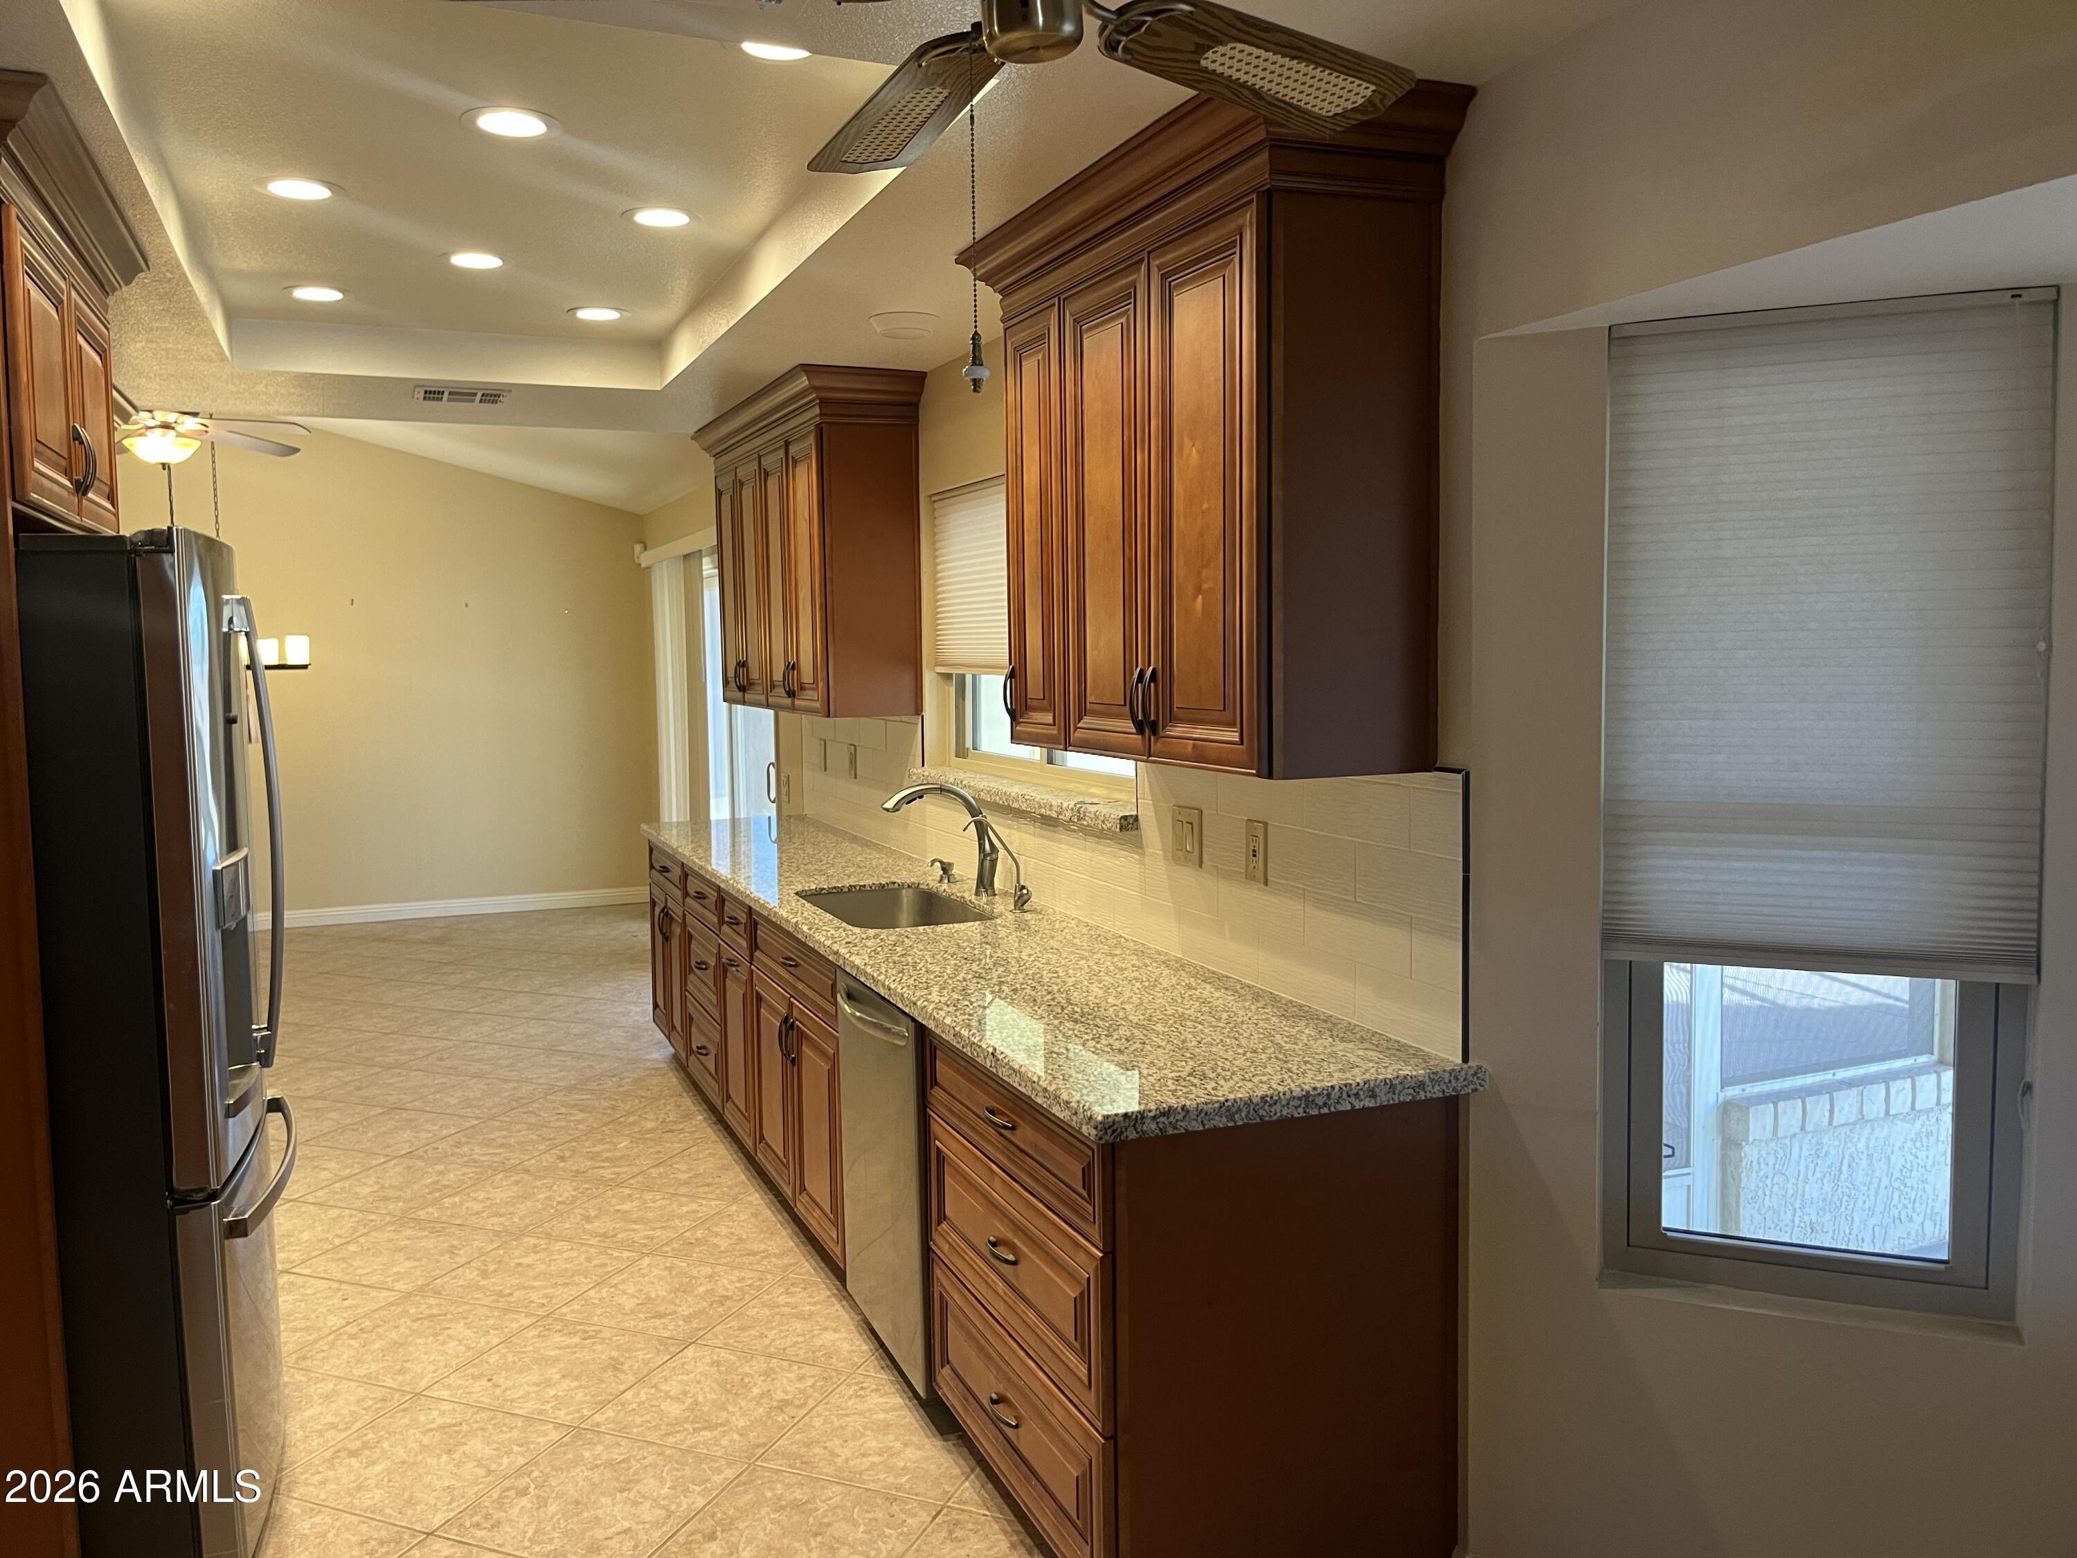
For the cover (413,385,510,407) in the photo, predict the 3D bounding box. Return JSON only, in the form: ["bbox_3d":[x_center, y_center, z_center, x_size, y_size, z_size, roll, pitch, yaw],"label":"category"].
[{"bbox_3d":[-1.846,-1.216,4.991,0.295,0.030,0.270,-3,5,-23],"label":"cover"}]

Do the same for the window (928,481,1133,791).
[{"bbox_3d":[0.000,-0.399,4.164,0.100,0.833,1.395,-3,5,-23],"label":"window"}]

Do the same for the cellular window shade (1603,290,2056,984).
[{"bbox_3d":[1.128,-0.193,2.265,0.570,0.953,0.045,1,5,22],"label":"cellular window shade"}]

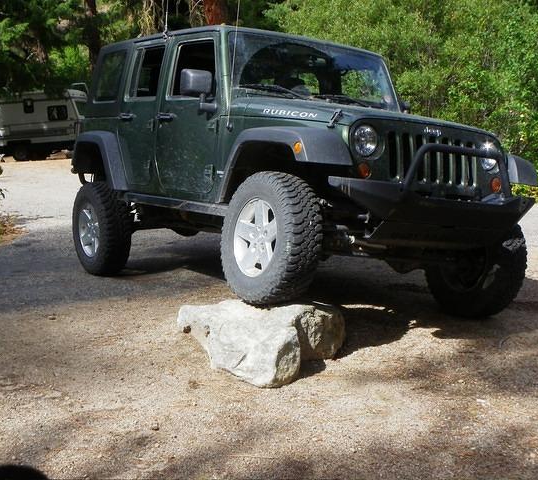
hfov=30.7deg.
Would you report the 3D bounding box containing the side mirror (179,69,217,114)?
[{"bbox_3d":[-0.454,-0.981,6.486,0.240,0.270,0.160,4,3,-29],"label":"side mirror"}]

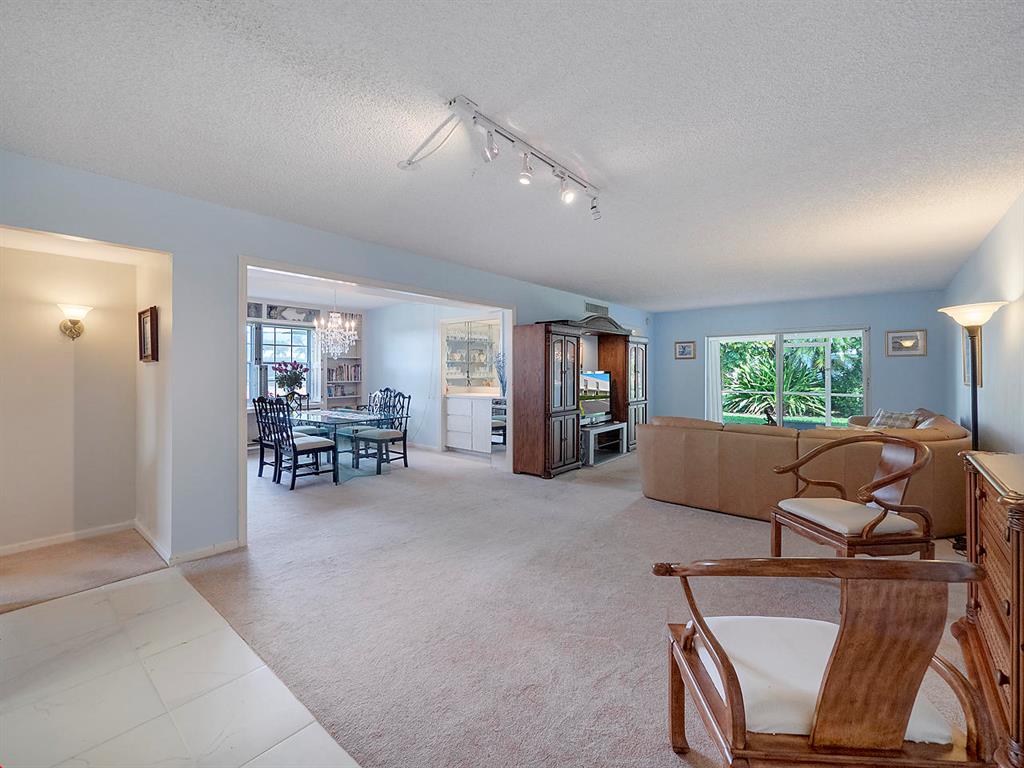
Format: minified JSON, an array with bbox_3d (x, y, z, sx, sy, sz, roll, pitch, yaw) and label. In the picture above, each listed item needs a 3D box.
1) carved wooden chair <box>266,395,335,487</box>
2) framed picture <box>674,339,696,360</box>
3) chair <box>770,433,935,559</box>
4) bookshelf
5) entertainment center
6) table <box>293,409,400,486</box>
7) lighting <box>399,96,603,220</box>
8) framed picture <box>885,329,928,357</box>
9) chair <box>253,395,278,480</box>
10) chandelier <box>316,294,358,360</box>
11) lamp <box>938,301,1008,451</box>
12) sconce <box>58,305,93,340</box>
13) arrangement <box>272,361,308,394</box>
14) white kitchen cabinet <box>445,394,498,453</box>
[{"bbox_3d":[-2.370,0.637,4.690,0.530,0.980,0.560,1,2,41],"label":"carved wooden chair"},{"bbox_3d":[3.487,-0.666,8.313,0.420,0.360,0.030,1,2,40],"label":"framed picture"},{"bbox_3d":[1.950,0.757,2.398,0.570,0.890,0.630,0,1,-6],"label":"chair"},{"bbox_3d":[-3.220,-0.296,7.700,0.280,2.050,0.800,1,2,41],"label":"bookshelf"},{"bbox_3d":[1.164,0.081,6.116,0.570,2.000,2.800,1,2,41],"label":"entertainment center"},{"bbox_3d":[-2.290,0.773,5.291,1.930,0.740,0.960,1,2,40],"label":"table"},{"bbox_3d":[-0.097,-1.142,2.448,0.740,0.195,1.240,1,2,42],"label":"lighting"},{"bbox_3d":[5.820,-0.599,6.120,0.460,0.380,0.030,1,1,40],"label":"framed picture"},{"bbox_3d":[-2.844,0.650,5.136,0.520,1.000,0.560,1,2,40],"label":"chair"},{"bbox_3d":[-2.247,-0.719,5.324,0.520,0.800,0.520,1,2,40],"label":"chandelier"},{"bbox_3d":[3.471,0.280,3.104,0.345,1.730,0.345,1,2,40],"label":"lamp"},{"bbox_3d":[-3.248,-0.457,3.079,0.190,0.265,0.180,1,2,40],"label":"sconce"},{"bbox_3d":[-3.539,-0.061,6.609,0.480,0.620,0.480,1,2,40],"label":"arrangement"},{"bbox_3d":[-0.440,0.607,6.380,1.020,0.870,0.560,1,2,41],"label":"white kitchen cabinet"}]

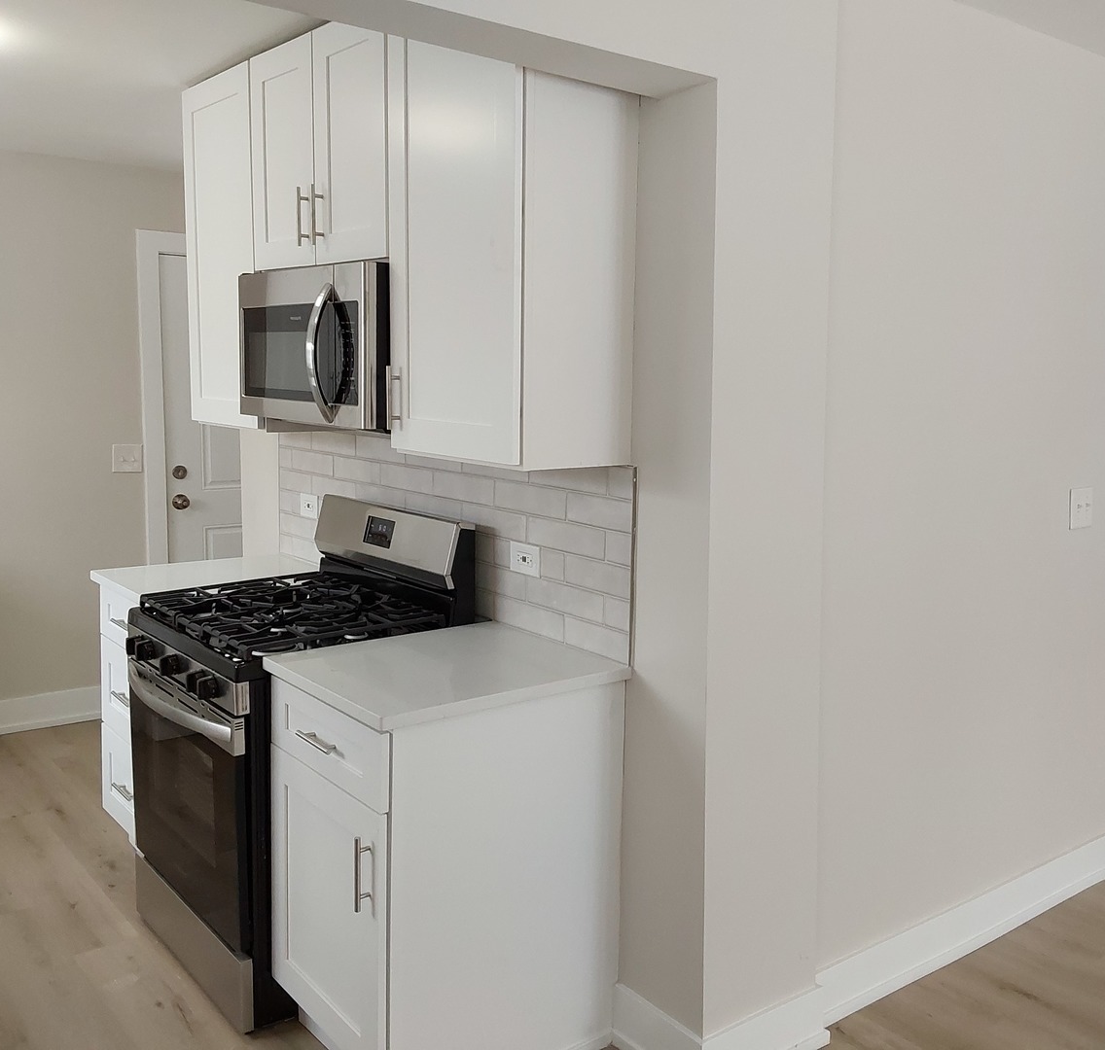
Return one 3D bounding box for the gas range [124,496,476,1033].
[{"bbox_3d":[-0.716,0.558,3.126,0.710,1.187,0.762,-5,10,-38],"label":"gas range"}]

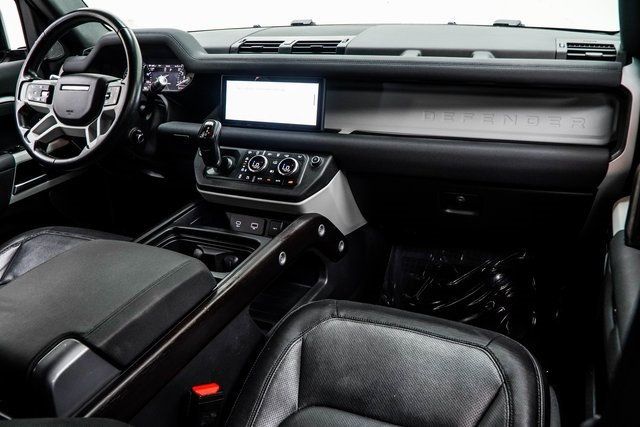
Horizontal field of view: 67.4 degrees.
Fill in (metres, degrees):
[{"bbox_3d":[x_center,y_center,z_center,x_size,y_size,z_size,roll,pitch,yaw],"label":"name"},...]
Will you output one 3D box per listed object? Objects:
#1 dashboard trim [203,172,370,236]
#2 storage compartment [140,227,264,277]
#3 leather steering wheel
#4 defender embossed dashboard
[{"bbox_3d":[-0.103,-0.040,1.150,0.383,0.163,0.194,7,22,18],"label":"dashboard trim"},{"bbox_3d":[-0.235,0.096,0.928,0.209,0.087,0.163,7,22,18],"label":"storage compartment"},{"bbox_3d":[-0.573,-0.294,1.146,0.380,0.380,0.090,7,-2,20],"label":"leather steering wheel"},{"bbox_3d":[-0.062,-0.321,1.261,1.408,0.316,0.408,7,22,18],"label":"defender embossed dashboard"}]

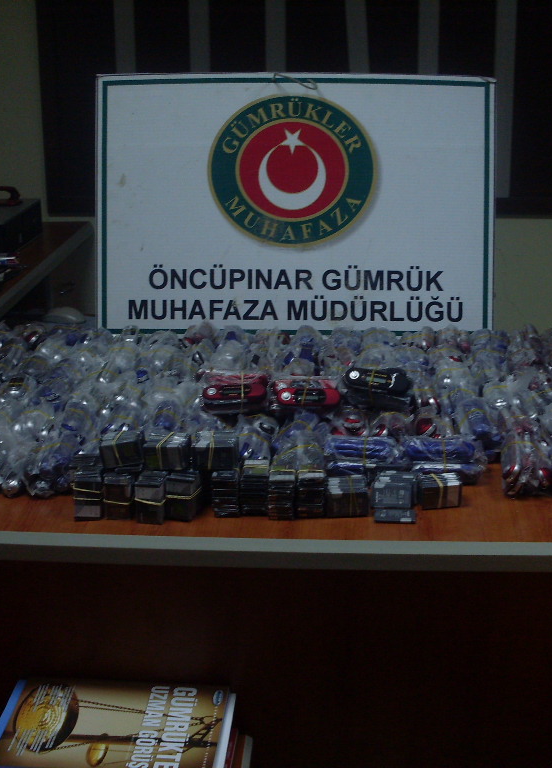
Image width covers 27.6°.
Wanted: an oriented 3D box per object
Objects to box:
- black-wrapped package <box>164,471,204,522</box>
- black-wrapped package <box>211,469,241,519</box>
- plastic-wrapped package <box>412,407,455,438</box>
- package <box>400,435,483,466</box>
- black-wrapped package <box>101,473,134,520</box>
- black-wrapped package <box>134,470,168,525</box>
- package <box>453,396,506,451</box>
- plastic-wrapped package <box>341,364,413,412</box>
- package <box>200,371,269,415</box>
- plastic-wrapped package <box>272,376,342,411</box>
[{"bbox_3d":[-0.121,0.145,1.476,0.035,0.053,0.052,3,18,11],"label":"black-wrapped package"},{"bbox_3d":[-0.064,0.142,1.486,0.034,0.053,0.052,0,18,0],"label":"black-wrapped package"},{"bbox_3d":[0.230,0.067,1.647,0.057,0.042,0.090,2,16,6],"label":"plastic-wrapped package"},{"bbox_3d":[0.220,0.088,1.494,0.103,0.027,0.050,0,16,0],"label":"package"},{"bbox_3d":[-0.204,0.145,1.483,0.034,0.051,0.052,0,18,3],"label":"black-wrapped package"},{"bbox_3d":[-0.160,0.148,1.470,0.034,0.053,0.053,1,18,5],"label":"black-wrapped package"},{"bbox_3d":[0.302,0.060,1.689,0.066,0.048,0.090,0,18,0],"label":"package"},{"bbox_3d":[0.149,0.006,1.675,0.104,0.054,0.060,1,16,5],"label":"plastic-wrapped package"},{"bbox_3d":[-0.060,0.012,1.663,0.098,0.050,0.060,0,16,0],"label":"package"},{"bbox_3d":[0.044,0.014,1.686,0.100,0.040,0.053,0,18,0],"label":"plastic-wrapped package"}]

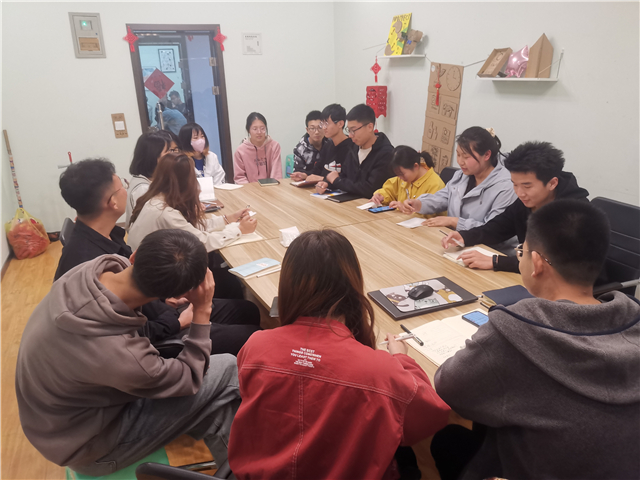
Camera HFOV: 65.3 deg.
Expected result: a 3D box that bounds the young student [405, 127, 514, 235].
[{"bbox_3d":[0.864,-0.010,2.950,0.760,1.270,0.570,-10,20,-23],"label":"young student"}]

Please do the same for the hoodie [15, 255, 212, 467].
[{"bbox_3d":[-0.670,0.369,1.550,0.570,0.630,0.500,-16,23,-34],"label":"hoodie"}]

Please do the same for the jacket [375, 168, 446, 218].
[{"bbox_3d":[0.631,-0.242,3.355,0.479,0.510,0.469,-14,23,-32],"label":"jacket"}]

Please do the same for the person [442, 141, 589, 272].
[{"bbox_3d":[1.030,0.173,2.406,0.830,1.300,0.580,-11,22,-23],"label":"person"}]

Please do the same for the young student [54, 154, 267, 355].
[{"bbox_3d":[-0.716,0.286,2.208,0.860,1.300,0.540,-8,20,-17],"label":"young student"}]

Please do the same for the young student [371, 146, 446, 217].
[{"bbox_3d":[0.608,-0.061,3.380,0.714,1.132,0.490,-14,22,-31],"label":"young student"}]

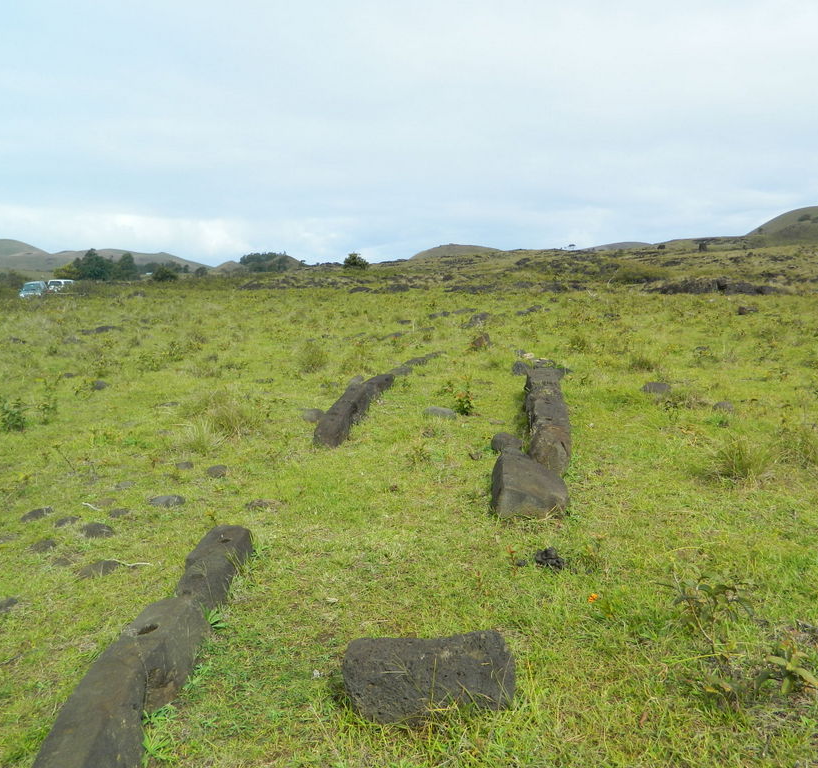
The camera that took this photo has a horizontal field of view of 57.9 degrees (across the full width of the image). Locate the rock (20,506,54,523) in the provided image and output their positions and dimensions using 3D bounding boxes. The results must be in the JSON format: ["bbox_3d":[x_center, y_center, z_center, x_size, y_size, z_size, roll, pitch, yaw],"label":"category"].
[{"bbox_3d":[-2.267,0.794,4.500,0.195,0.070,0.140,-4,10,-26],"label":"rock"}]

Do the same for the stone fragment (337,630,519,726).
[{"bbox_3d":[0.070,1.046,2.653,0.570,0.235,0.230,-1,9,-8],"label":"stone fragment"}]

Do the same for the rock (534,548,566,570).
[{"bbox_3d":[0.743,0.918,3.909,0.150,0.080,0.125,0,9,0],"label":"rock"}]

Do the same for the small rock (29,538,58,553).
[{"bbox_3d":[-2.002,0.887,4.050,0.150,0.060,0.110,-4,10,-26],"label":"small rock"}]

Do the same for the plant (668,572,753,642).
[{"bbox_3d":[1.182,0.876,2.900,0.320,0.220,0.280,4,10,22],"label":"plant"}]

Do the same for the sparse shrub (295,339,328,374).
[{"bbox_3d":[-1.325,-0.376,10.100,0.410,0.440,0.400,-1,9,-7],"label":"sparse shrub"}]

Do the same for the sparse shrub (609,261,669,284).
[{"bbox_3d":[13.091,-6.333,42.000,3.300,1.300,2.400,0,9,0],"label":"sparse shrub"}]

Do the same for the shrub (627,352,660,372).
[{"bbox_3d":[3.352,-0.309,10.571,0.418,0.245,0.355,3,10,18],"label":"shrub"}]

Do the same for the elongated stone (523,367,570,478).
[{"bbox_3d":[1.430,0.204,7.674,0.420,0.270,4.292,2,9,9],"label":"elongated stone"}]

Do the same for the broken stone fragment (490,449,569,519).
[{"bbox_3d":[0.809,0.667,4.962,0.470,0.290,0.620,0,9,0],"label":"broken stone fragment"}]

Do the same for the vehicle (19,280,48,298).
[{"bbox_3d":[-31.947,-7.880,63.000,1.700,1.680,4.200,-3,9,-19],"label":"vehicle"}]

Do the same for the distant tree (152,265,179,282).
[{"bbox_3d":[-32.928,-14.875,100.000,3.300,2.400,3.100,-3,9,-18],"label":"distant tree"}]

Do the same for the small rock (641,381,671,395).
[{"bbox_3d":[2.964,0.041,8.857,0.330,0.129,0.248,3,10,19],"label":"small rock"}]

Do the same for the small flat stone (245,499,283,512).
[{"bbox_3d":[-0.947,0.795,4.844,0.239,0.060,0.167,-2,9,-11],"label":"small flat stone"}]

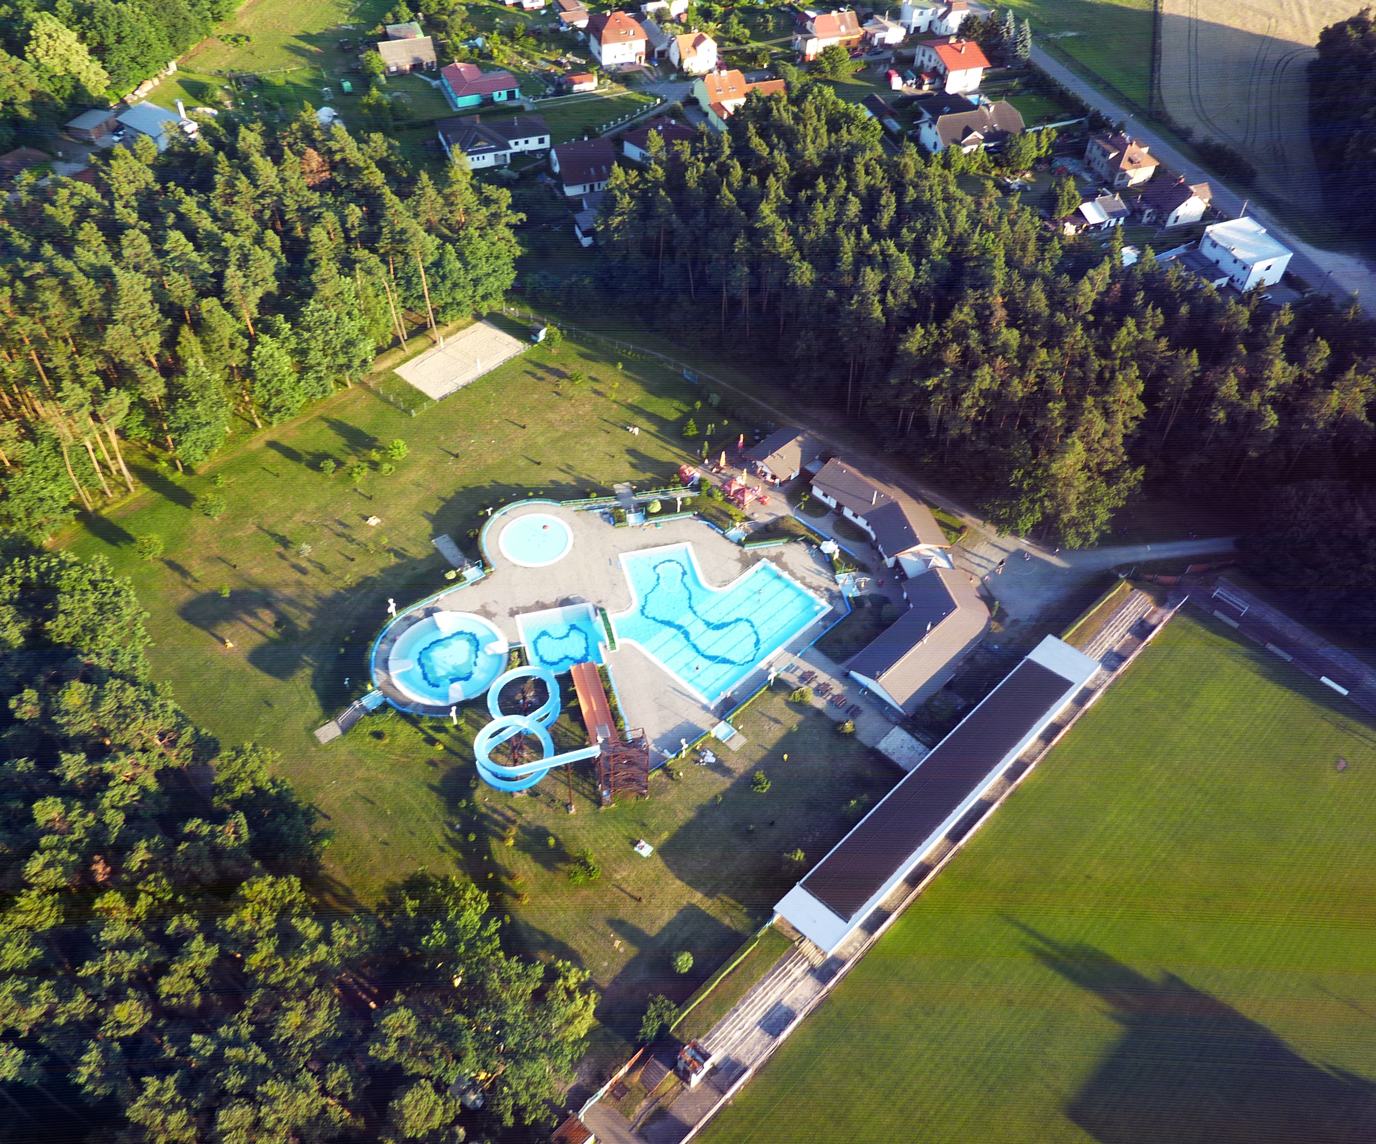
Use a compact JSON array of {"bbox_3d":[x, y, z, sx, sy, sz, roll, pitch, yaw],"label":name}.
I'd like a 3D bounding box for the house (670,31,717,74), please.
[{"bbox_3d":[2.104,-137.330,289.749,10.200,7.000,10.000,-16,51,-17],"label":"house"}]

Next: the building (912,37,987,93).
[{"bbox_3d":[69.672,-134.573,290.346,11.800,8.600,17.000,-14,50,-16],"label":"building"}]

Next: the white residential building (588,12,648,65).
[{"bbox_3d":[-18.470,-140.415,288.910,12.500,10.500,12.300,-14,50,-16],"label":"white residential building"}]

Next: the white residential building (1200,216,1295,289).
[{"bbox_3d":[117.609,-67.048,232.958,10.800,7.200,14.400,-16,51,-17],"label":"white residential building"}]

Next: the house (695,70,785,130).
[{"bbox_3d":[14.341,-119.221,273.458,20.500,7.900,17.500,-13,50,-15],"label":"house"}]

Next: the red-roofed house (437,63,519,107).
[{"bbox_3d":[-51.745,-122.272,274.368,15.500,4.600,15.500,-16,51,-17],"label":"red-roofed house"}]

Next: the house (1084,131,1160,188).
[{"bbox_3d":[103.233,-98.267,260.207,11.000,7.500,14.900,-9,49,-11],"label":"house"}]

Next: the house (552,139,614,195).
[{"bbox_3d":[-23.377,-92.209,246.466,13.000,8.100,14.800,-14,50,-16],"label":"house"}]

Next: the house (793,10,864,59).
[{"bbox_3d":[38.605,-146.997,300.107,19.100,8.000,12.200,-14,50,-15],"label":"house"}]

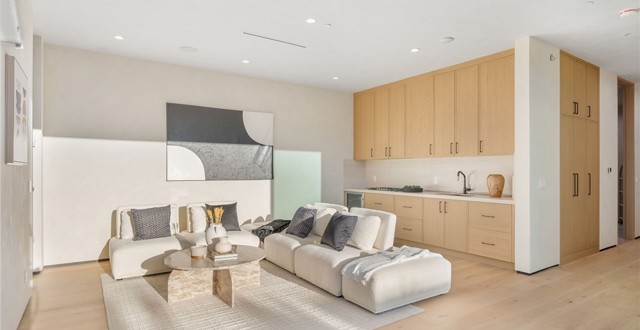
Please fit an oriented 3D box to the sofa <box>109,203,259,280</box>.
[{"bbox_3d":[-1.942,0.984,4.894,1.900,0.770,1.050,1,-1,-34],"label":"sofa"}]

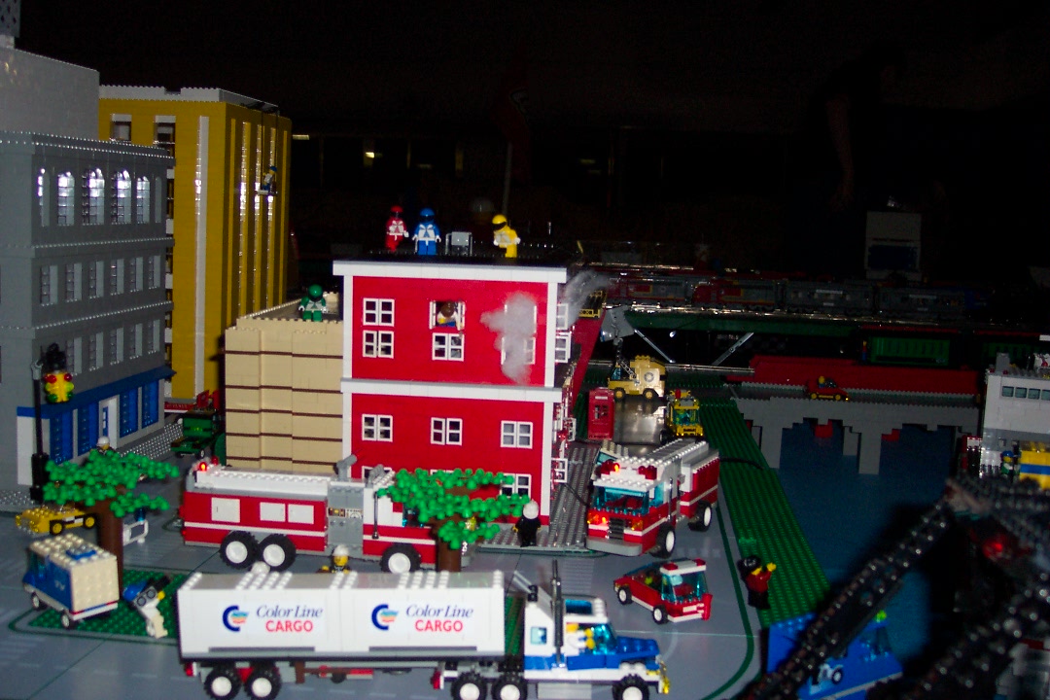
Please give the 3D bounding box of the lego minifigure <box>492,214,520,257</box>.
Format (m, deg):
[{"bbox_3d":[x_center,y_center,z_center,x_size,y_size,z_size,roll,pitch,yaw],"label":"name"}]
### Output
[{"bbox_3d":[-0.017,-0.103,1.003,0.020,0.039,0.024,-5,10,-44],"label":"lego minifigure"}]

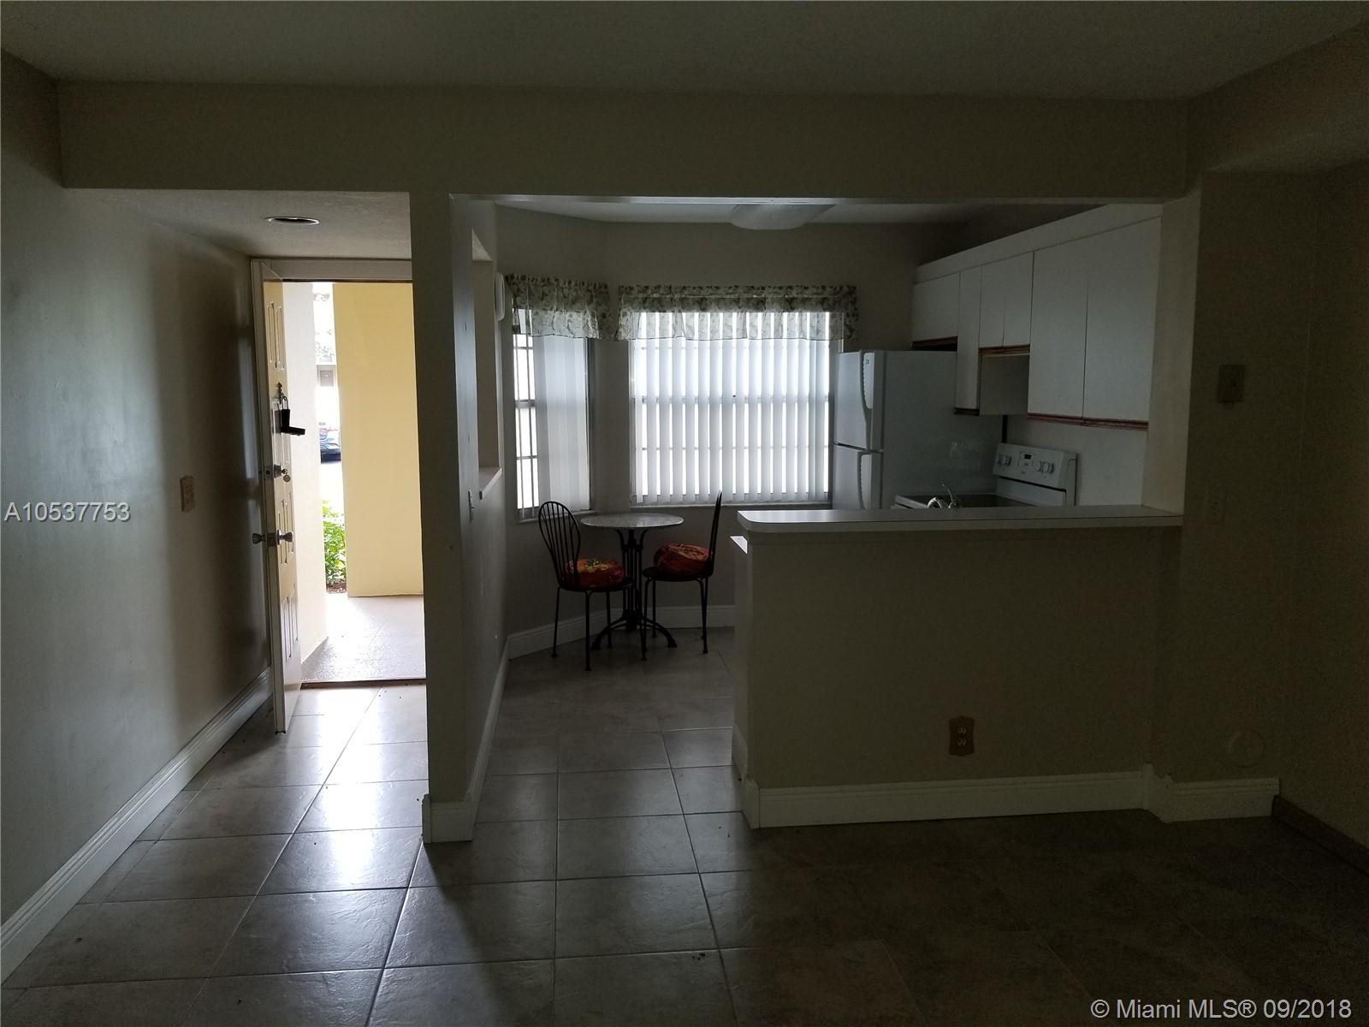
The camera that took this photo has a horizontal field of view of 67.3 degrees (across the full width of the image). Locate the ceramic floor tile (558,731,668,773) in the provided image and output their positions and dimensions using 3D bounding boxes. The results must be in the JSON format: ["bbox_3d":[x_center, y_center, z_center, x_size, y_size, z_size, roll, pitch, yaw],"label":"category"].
[{"bbox_3d":[-0.303,1.011,4.349,0.455,0.010,0.445,-1,7,-6],"label":"ceramic floor tile"}]

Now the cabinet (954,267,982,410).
[{"bbox_3d":[1.693,-0.935,5.552,0.320,0.757,0.318,-1,7,-6],"label":"cabinet"}]

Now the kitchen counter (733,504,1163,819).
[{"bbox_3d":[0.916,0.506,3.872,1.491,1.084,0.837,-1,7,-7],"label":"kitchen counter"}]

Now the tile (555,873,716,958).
[{"bbox_3d":[-0.151,1.182,3.038,0.450,0.010,0.450,-1,7,-7],"label":"tile"}]

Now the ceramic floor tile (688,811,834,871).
[{"bbox_3d":[0.243,1.104,3.476,0.441,0.009,0.438,-1,7,-7],"label":"ceramic floor tile"}]

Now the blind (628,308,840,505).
[{"bbox_3d":[0.328,-0.666,6.441,1.348,1.256,0.080,-1,7,-6],"label":"blind"}]

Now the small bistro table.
[{"bbox_3d":[-0.312,0.410,6.105,0.605,0.737,0.605,-1,7,-7],"label":"small bistro table"}]

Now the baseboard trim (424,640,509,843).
[{"bbox_3d":[-0.924,0.895,4.590,0.167,0.136,2.341,-1,7,-7],"label":"baseboard trim"}]

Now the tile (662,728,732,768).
[{"bbox_3d":[0.063,1.004,4.390,0.282,0.010,0.445,-1,7,-6],"label":"tile"}]

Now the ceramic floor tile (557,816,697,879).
[{"bbox_3d":[-0.199,1.110,3.425,0.441,0.009,0.438,-1,7,-7],"label":"ceramic floor tile"}]

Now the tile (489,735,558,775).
[{"bbox_3d":[-0.667,1.016,4.311,0.276,0.010,0.448,-1,7,-6],"label":"tile"}]

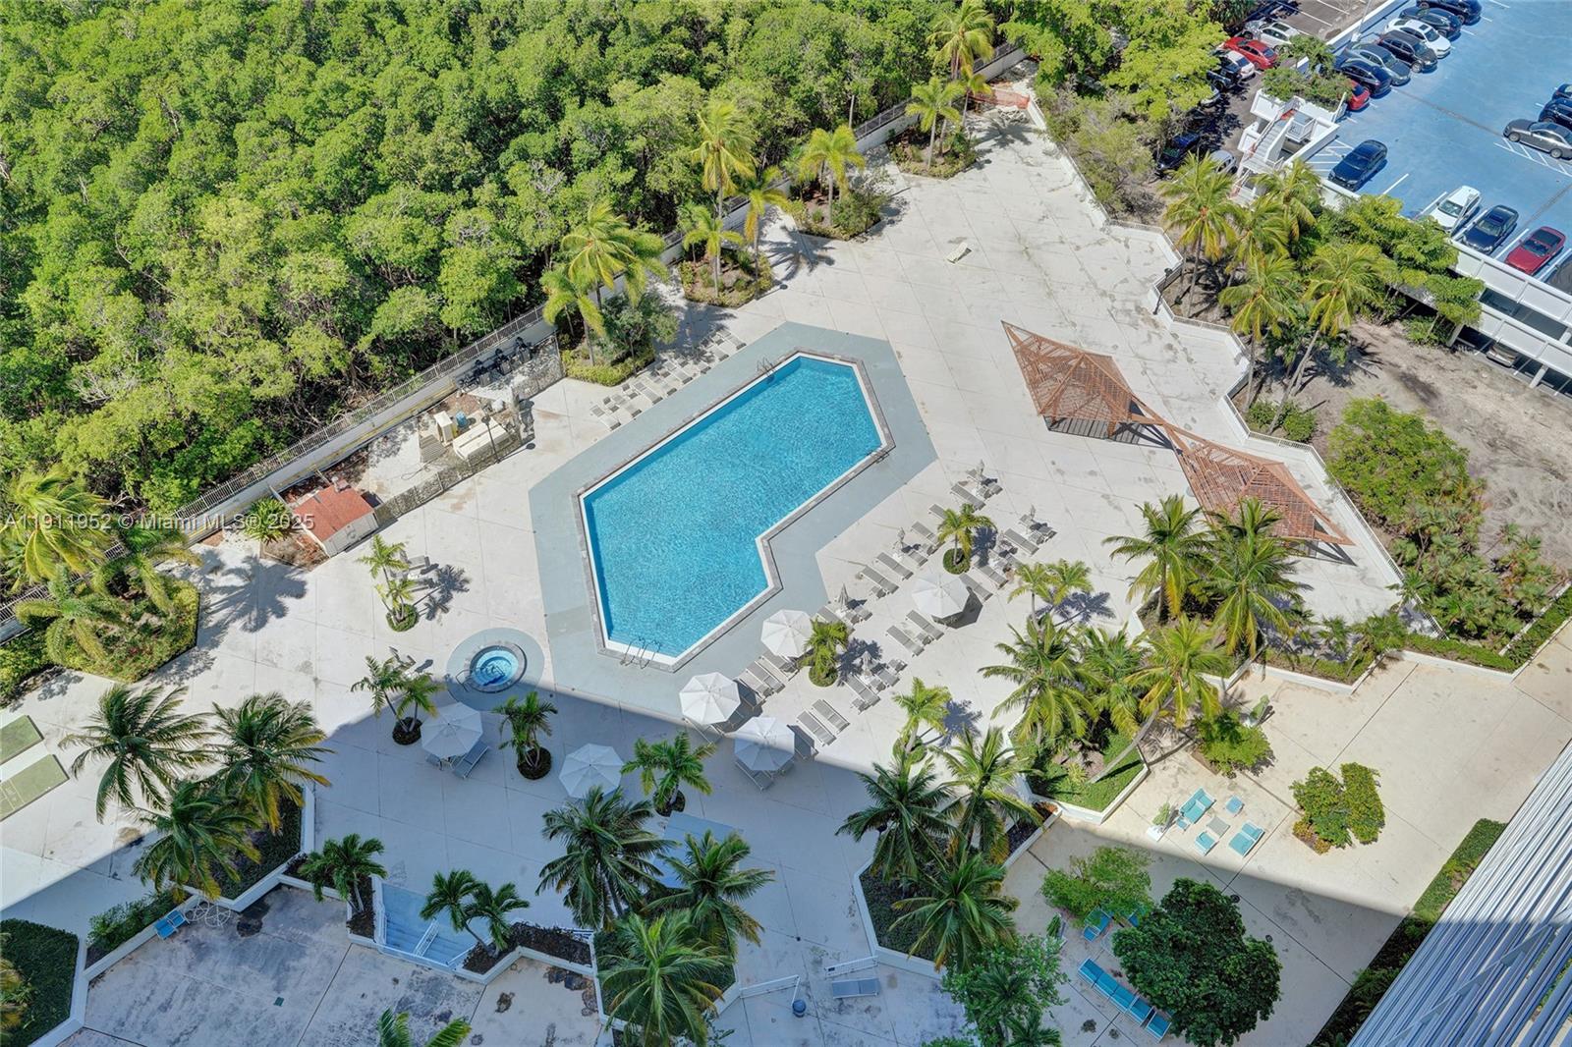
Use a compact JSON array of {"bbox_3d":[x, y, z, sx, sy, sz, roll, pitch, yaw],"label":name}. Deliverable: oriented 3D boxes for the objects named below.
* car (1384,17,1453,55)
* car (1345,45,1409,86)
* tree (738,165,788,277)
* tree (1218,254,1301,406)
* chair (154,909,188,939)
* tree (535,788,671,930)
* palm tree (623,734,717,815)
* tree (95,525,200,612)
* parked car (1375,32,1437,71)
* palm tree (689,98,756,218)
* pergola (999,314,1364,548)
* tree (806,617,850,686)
[{"bbox_3d":[46.041,-35.335,88.819,1.840,1.450,4.650,-37,59,-25],"label":"car"},{"bbox_3d":[41.904,-32.759,86.774,1.800,1.450,4.600,-37,59,-24],"label":"car"},{"bbox_3d":[-1.603,-19.042,80.348,3.500,8.200,3.500,0,51,0],"label":"tree"},{"bbox_3d":[26.136,-10.262,70.035,4.600,10.260,4.600,-1,51,0],"label":"tree"},{"bbox_3d":[-27.025,17.601,53.682,1.100,0.820,0.880,-37,59,-25],"label":"chair"},{"bbox_3d":[-6.977,14.661,49.389,4.800,8.600,4.800,-2,51,0],"label":"tree"},{"bbox_3d":[-5.031,11.474,54.630,3.900,4.500,3.000,-2,51,0],"label":"palm tree"},{"bbox_3d":[-30.378,3.601,60.109,5.300,6.800,5.000,-2,51,0],"label":"tree"},{"bbox_3d":[44.940,-34.309,87.664,1.830,1.580,4.500,-36,58,-24],"label":"parked car"},{"bbox_3d":[-4.011,-20.747,79.286,4.300,12.000,4.300,0,51,0],"label":"palm tree"},{"bbox_3d":[20.677,-4.383,67.711,6.750,4.700,23.100,-36,59,-25],"label":"pergola"},{"bbox_3d":[1.964,6.443,58.585,2.100,4.300,2.100,-2,51,0],"label":"tree"}]

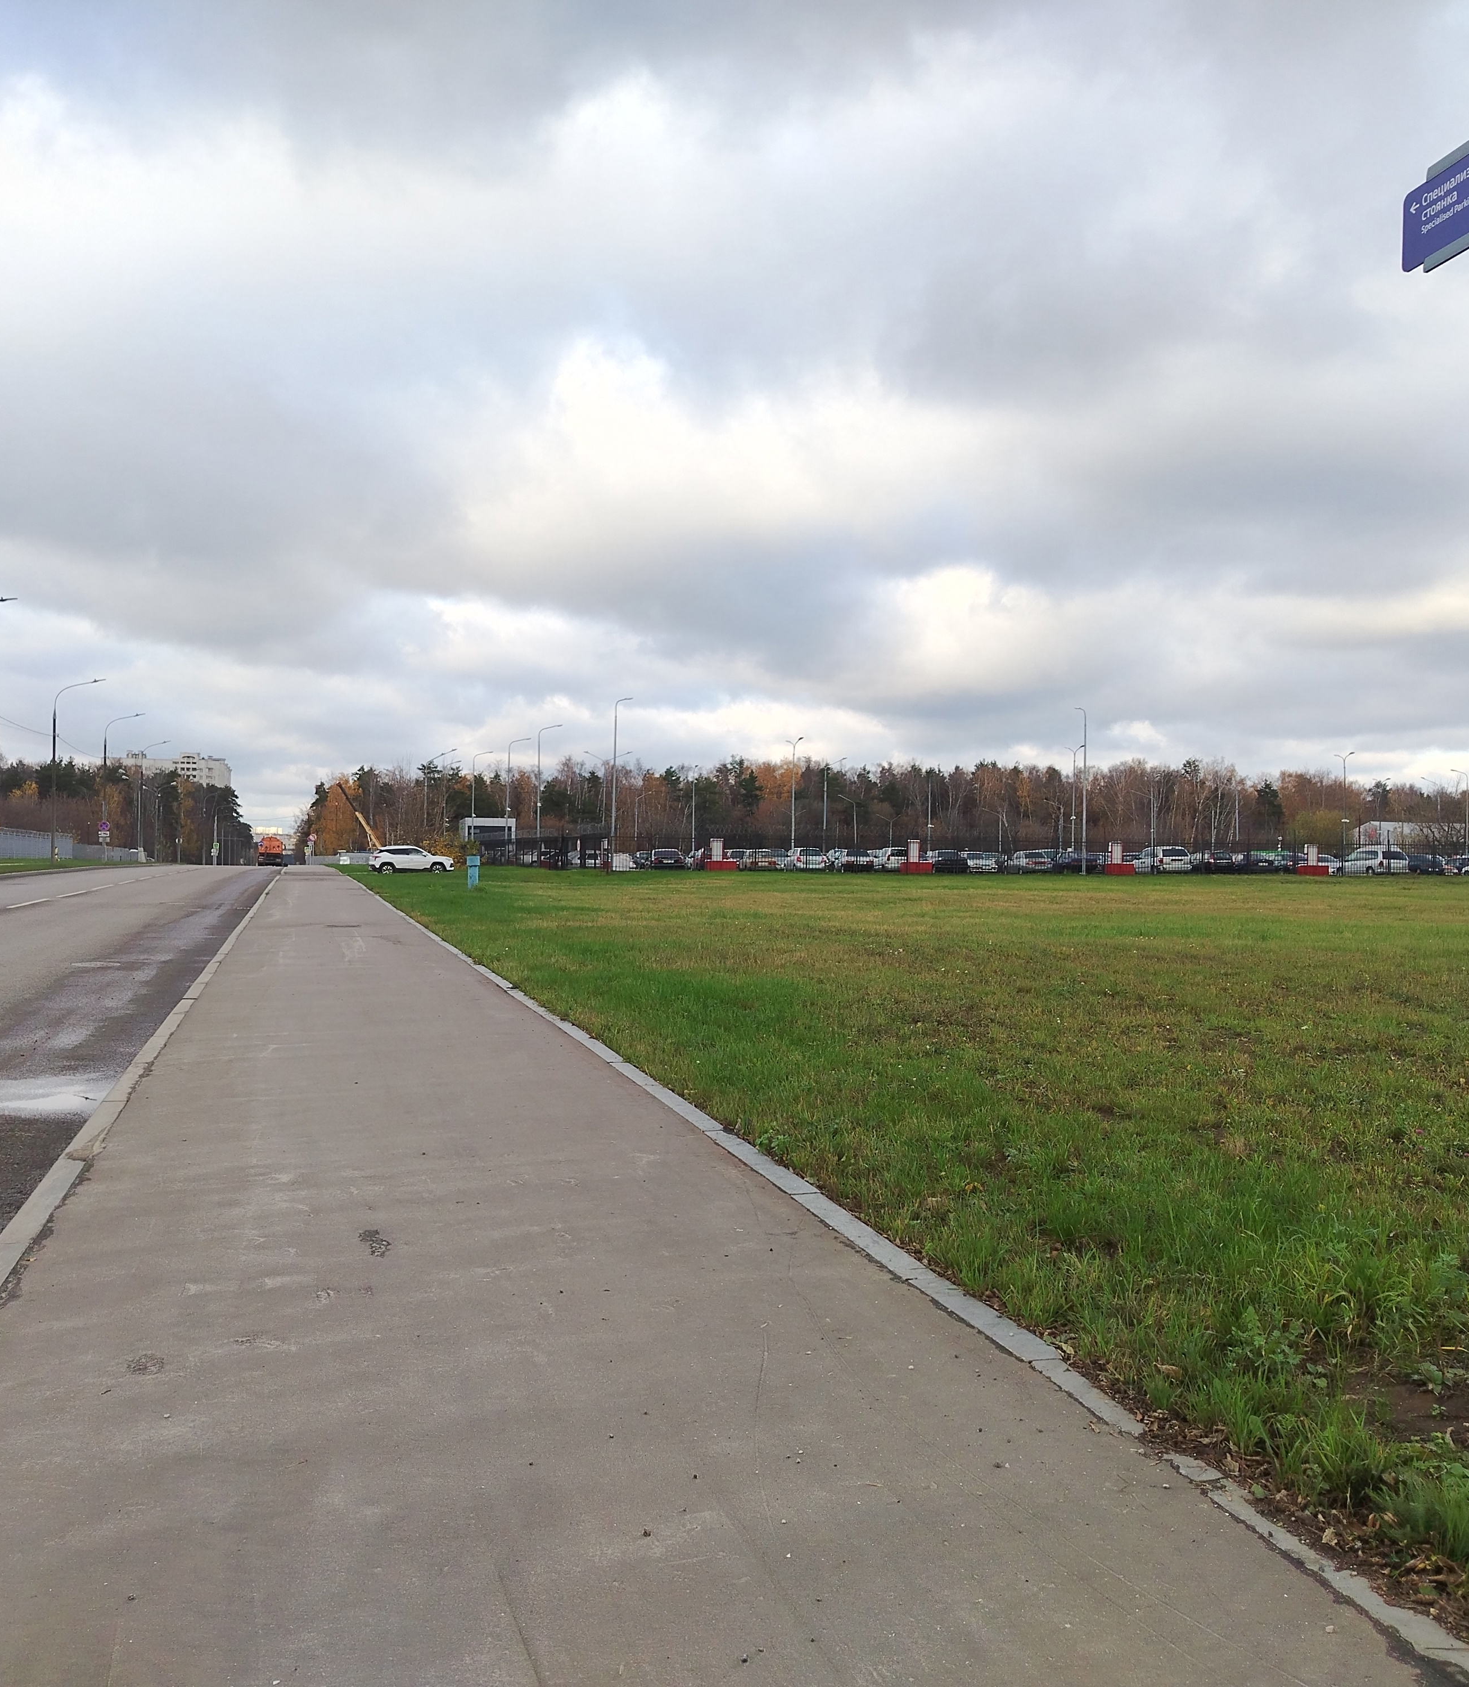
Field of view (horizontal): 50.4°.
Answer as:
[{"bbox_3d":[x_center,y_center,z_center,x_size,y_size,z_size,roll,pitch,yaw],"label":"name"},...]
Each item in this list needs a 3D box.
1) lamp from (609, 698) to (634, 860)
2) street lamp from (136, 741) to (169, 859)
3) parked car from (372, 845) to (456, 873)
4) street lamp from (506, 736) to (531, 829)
[{"bbox_3d":[-6.064,-3.113,85.116,0.350,9.350,1.750,1,0,38],"label":"lamp"},{"bbox_3d":[-57.738,-4.193,155.909,3.100,11.900,0.400,1,0,-15],"label":"street lamp"},{"bbox_3d":[-17.298,0.944,83.800,4.390,1.630,1.820,1,0,-13],"label":"parked car"},{"bbox_3d":[-15.794,-2.993,114.249,1.800,9.300,0.350,1,0,-17],"label":"street lamp"}]

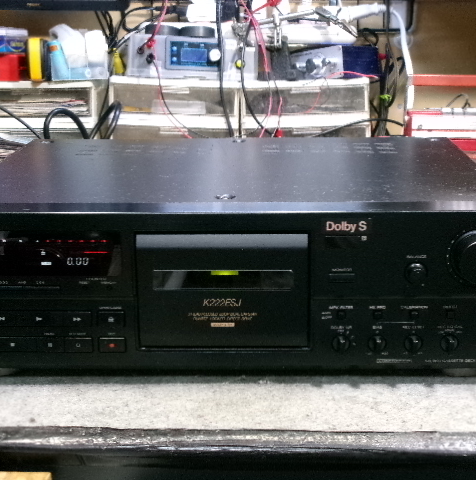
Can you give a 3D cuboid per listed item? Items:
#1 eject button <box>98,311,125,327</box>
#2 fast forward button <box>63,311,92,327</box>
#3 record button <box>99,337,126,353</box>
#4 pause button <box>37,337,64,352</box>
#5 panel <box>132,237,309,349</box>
[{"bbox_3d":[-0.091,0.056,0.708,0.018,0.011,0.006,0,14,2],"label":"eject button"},{"bbox_3d":[-0.116,0.056,0.709,0.021,0.011,0.006,0,14,2],"label":"fast forward button"},{"bbox_3d":[-0.091,0.075,0.713,0.019,0.011,0.006,0,14,2],"label":"record button"},{"bbox_3d":[-0.137,0.076,0.715,0.019,0.011,0.006,0,14,2],"label":"pause button"},{"bbox_3d":[-0.010,0.036,0.703,0.121,0.084,0.012,0,14,2],"label":"panel"}]

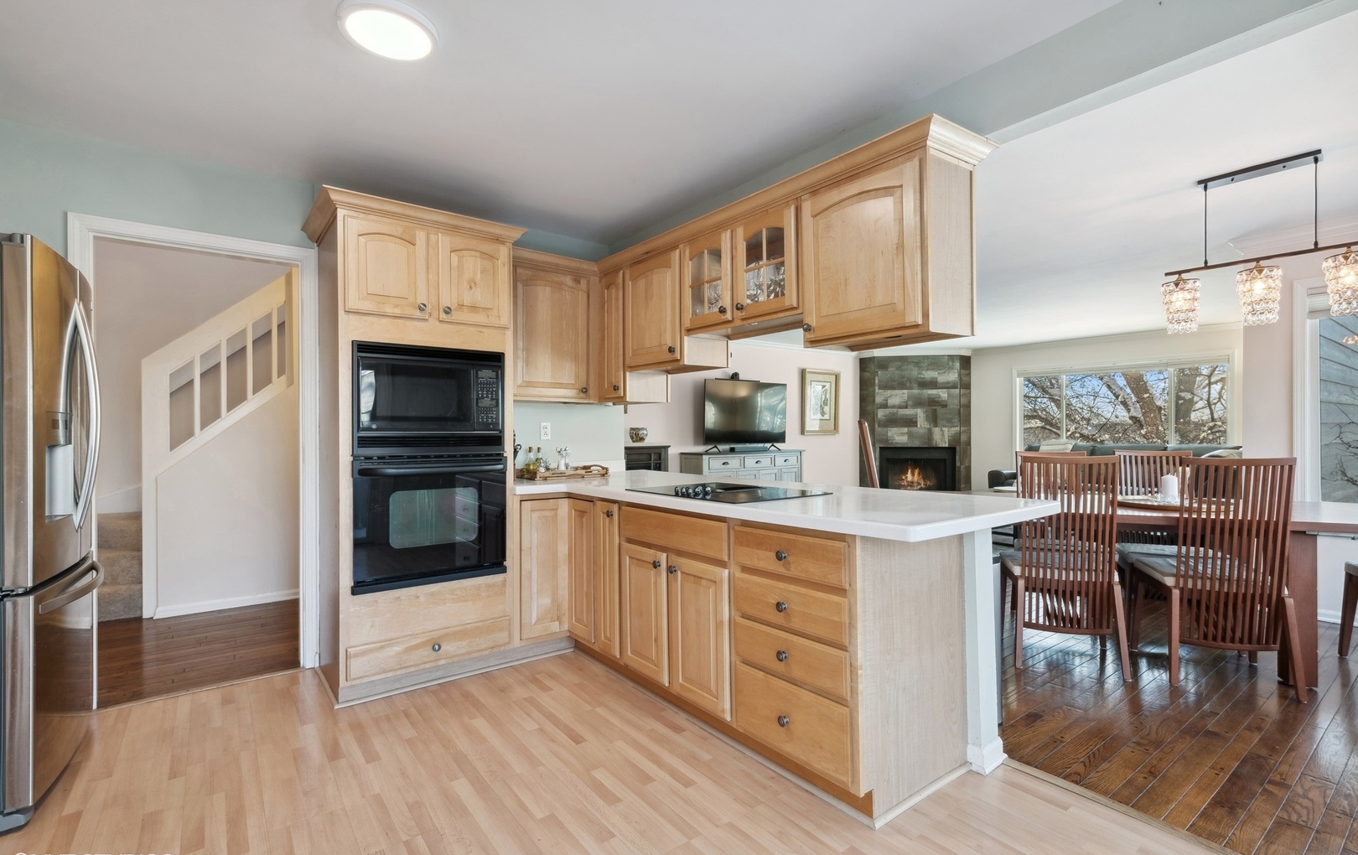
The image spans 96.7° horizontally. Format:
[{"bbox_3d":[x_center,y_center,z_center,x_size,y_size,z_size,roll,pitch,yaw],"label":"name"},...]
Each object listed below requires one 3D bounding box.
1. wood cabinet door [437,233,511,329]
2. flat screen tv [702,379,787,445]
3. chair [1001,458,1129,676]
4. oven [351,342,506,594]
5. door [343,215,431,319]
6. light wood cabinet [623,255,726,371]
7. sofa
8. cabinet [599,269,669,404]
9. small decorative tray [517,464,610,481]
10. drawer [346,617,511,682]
[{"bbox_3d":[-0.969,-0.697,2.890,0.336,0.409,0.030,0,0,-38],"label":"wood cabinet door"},{"bbox_3d":[0.872,-0.177,7.663,1.440,0.820,0.080,0,-1,-38],"label":"flat screen tv"},{"bbox_3d":[1.981,0.671,3.132,0.510,1.050,0.600,-1,-1,22],"label":"chair"},{"bbox_3d":[-1.285,0.177,2.987,0.676,1.084,0.580,0,-1,-38],"label":"oven"},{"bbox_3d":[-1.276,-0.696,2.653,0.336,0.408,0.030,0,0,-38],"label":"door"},{"bbox_3d":[-0.029,-0.620,3.414,0.327,0.613,0.545,0,-1,-38],"label":"light wood cabinet"},{"bbox_3d":[5.328,0.733,7.407,0.950,0.980,2.500,0,-1,-38],"label":"sofa"},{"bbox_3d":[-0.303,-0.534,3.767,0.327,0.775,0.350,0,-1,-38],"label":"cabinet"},{"bbox_3d":[-0.718,0.271,3.701,0.480,0.070,0.300,0,-1,-38],"label":"small decorative tray"},{"bbox_3d":[-1.256,1.019,2.957,0.718,0.146,0.450,0,-1,-38],"label":"drawer"}]

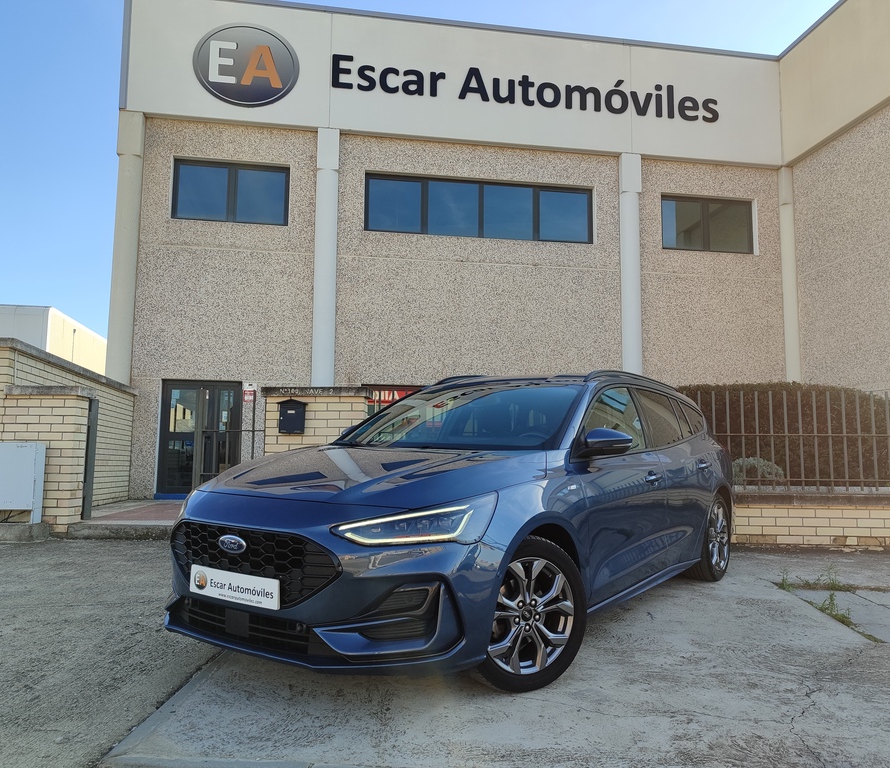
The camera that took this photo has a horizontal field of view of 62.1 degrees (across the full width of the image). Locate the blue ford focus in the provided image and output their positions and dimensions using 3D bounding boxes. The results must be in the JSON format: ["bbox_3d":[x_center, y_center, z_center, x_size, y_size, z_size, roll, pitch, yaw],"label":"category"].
[{"bbox_3d":[0.527,0.633,4.728,1.870,1.470,4.680,-2,-4,36],"label":"blue ford focus"}]

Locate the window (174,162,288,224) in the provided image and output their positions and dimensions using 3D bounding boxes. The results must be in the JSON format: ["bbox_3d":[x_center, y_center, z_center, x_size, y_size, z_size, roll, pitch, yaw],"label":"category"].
[{"bbox_3d":[-3.921,-3.506,13.588,2.057,1.090,0.120,1,-6,-10],"label":"window"}]

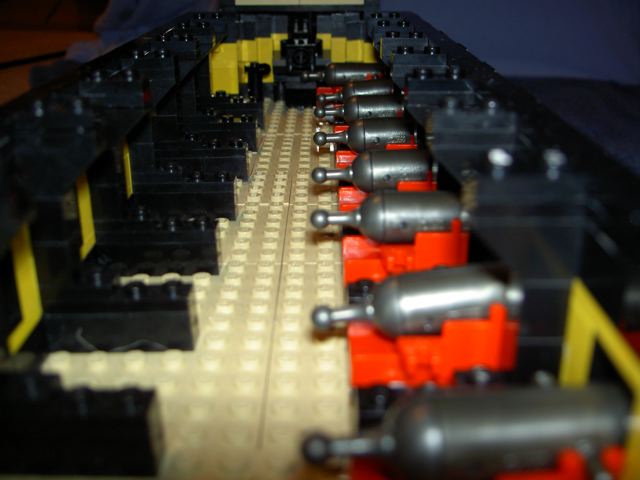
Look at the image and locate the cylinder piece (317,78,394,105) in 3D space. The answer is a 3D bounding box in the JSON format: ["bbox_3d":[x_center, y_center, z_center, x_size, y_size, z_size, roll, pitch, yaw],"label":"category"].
[{"bbox_3d":[0.017,-0.063,0.310,0.036,0.012,0.012,-7,23,3],"label":"cylinder piece"}]

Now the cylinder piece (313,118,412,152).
[{"bbox_3d":[0.016,-0.034,0.236,0.036,0.012,0.012,-3,23,1],"label":"cylinder piece"}]

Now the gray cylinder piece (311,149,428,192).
[{"bbox_3d":[0.016,-0.019,0.199,0.036,0.012,0.012,-3,23,1],"label":"gray cylinder piece"}]

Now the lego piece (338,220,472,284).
[{"bbox_3d":[0.020,0.000,0.163,0.029,0.014,0.016,0,23,0],"label":"lego piece"}]

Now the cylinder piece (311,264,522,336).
[{"bbox_3d":[0.017,0.011,0.124,0.037,0.012,0.012,-9,22,4],"label":"cylinder piece"}]

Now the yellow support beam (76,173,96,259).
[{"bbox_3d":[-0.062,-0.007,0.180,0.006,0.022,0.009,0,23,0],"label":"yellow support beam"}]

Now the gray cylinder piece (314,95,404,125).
[{"bbox_3d":[0.016,-0.049,0.273,0.036,0.012,0.012,-3,23,1],"label":"gray cylinder piece"}]

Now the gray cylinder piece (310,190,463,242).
[{"bbox_3d":[0.016,-0.005,0.161,0.036,0.012,0.012,-1,23,0],"label":"gray cylinder piece"}]

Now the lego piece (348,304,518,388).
[{"bbox_3d":[0.020,0.016,0.126,0.029,0.014,0.016,0,23,0],"label":"lego piece"}]

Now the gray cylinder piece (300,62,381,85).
[{"bbox_3d":[0.010,-0.079,0.347,0.037,0.012,0.012,-1,23,1],"label":"gray cylinder piece"}]

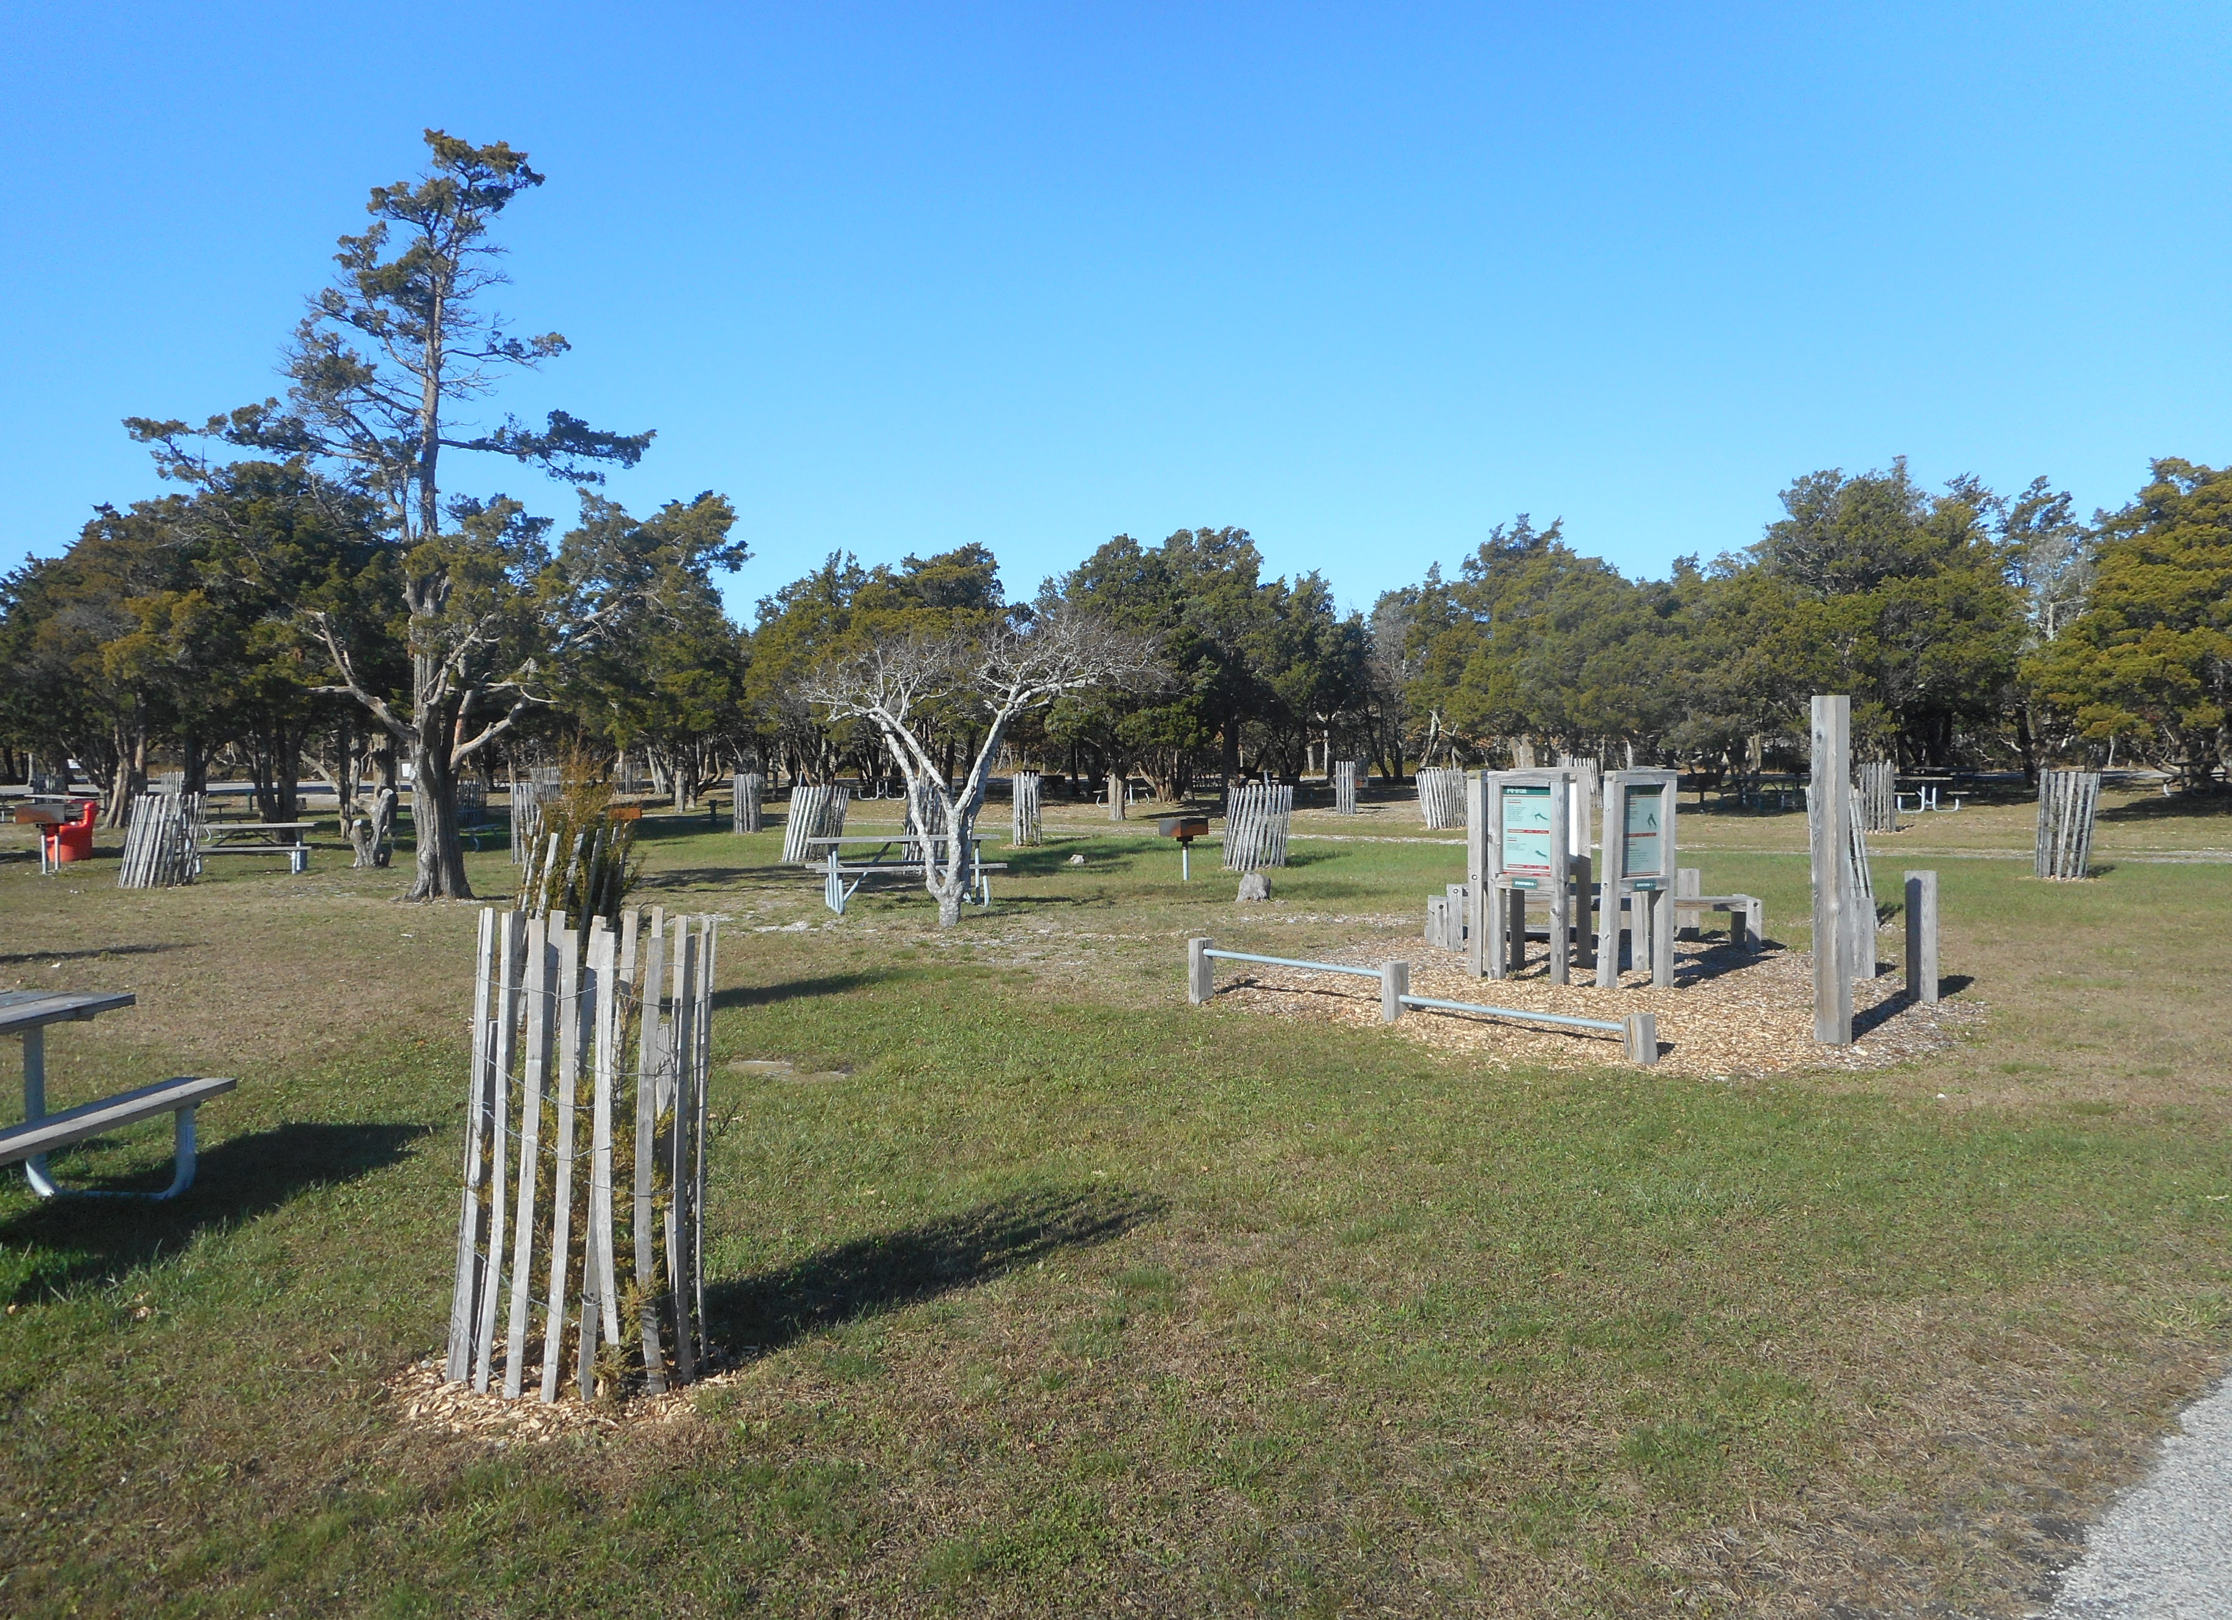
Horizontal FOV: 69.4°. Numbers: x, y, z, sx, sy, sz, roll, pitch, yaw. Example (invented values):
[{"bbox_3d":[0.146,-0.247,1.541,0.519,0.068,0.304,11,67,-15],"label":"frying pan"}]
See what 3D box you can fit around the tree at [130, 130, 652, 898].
[{"bbox_3d":[-8.900,-3.652,19.800,5.900,9.400,5.400,-2,2,-18],"label":"tree"}]

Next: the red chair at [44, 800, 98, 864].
[{"bbox_3d":[-17.890,0.382,27.600,0.700,1.040,0.680,0,2,35],"label":"red chair"}]

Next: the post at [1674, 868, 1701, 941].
[{"bbox_3d":[4.804,0.785,13.527,0.145,0.590,0.145,-3,3,-43],"label":"post"}]

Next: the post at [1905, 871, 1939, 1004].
[{"bbox_3d":[5.054,0.791,10.107,0.140,0.820,0.140,-2,2,-17],"label":"post"}]

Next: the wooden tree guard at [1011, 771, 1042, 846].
[{"bbox_3d":[-1.517,-0.015,27.500,0.500,1.250,0.500,-1,2,0],"label":"wooden tree guard"}]

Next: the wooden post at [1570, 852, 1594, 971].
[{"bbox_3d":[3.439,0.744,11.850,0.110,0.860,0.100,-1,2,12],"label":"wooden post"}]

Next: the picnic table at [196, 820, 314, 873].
[{"bbox_3d":[-13.387,0.600,25.000,1.830,0.760,1.450,-2,2,-19],"label":"picnic table"}]

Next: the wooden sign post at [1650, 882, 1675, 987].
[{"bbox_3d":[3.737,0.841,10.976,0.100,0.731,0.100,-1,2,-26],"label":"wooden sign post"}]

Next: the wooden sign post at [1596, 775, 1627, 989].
[{"bbox_3d":[3.334,0.469,10.849,0.100,1.449,0.100,0,2,-28],"label":"wooden sign post"}]

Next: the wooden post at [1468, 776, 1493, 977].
[{"bbox_3d":[2.559,0.456,11.407,0.100,1.465,0.100,1,3,37],"label":"wooden post"}]

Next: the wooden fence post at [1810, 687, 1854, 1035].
[{"bbox_3d":[3.907,0.323,8.774,0.143,1.886,0.143,-3,3,-34],"label":"wooden fence post"}]

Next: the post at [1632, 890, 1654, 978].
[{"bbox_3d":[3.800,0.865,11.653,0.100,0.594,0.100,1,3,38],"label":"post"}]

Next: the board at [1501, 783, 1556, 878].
[{"bbox_3d":[2.863,0.151,11.200,0.370,0.640,0.050,1,3,37],"label":"board"}]

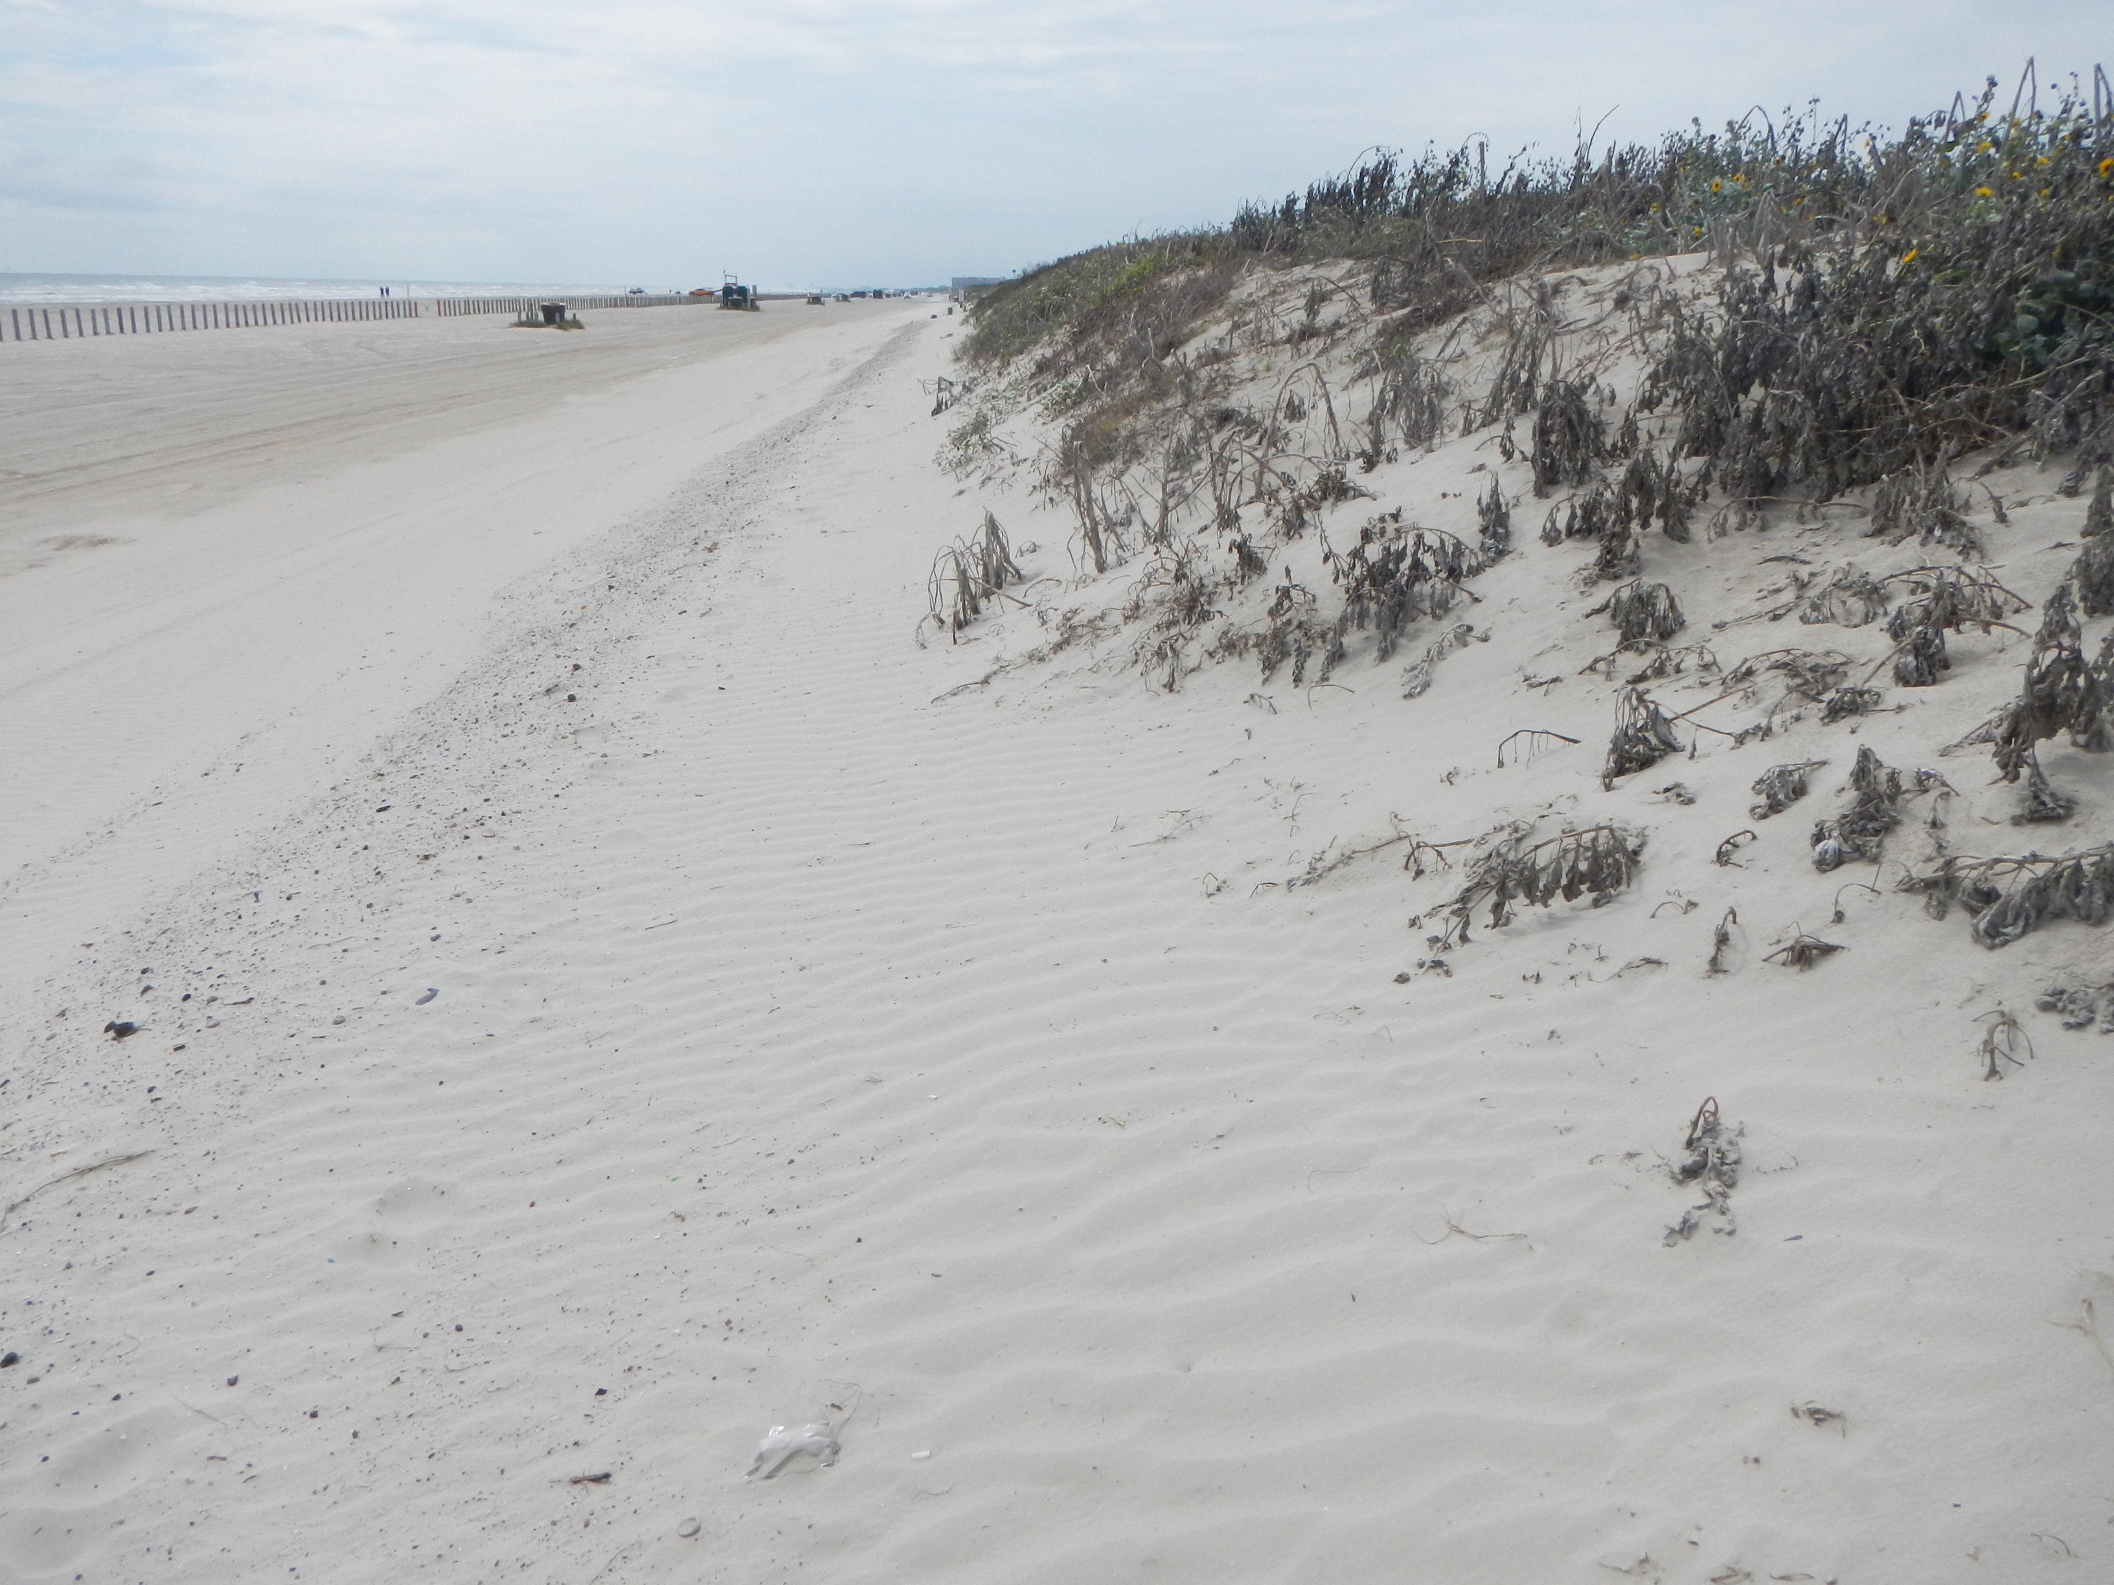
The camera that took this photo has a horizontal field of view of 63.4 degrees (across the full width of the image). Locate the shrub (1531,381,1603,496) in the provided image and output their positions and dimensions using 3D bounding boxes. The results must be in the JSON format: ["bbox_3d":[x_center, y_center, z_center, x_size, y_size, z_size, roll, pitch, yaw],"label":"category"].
[{"bbox_3d":[2.477,-1.720,8.285,0.352,0.547,0.317,6,17,15],"label":"shrub"}]

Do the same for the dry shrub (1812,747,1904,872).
[{"bbox_3d":[1.790,0.033,3.828,0.203,0.241,0.203,9,18,25],"label":"dry shrub"}]

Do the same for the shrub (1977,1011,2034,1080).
[{"bbox_3d":[1.606,0.428,2.895,0.095,0.100,0.076,11,19,30],"label":"shrub"}]

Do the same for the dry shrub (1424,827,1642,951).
[{"bbox_3d":[1.118,0.219,4.018,0.524,0.207,0.314,6,17,16],"label":"dry shrub"}]

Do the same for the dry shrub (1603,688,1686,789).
[{"bbox_3d":[1.582,-0.149,4.615,0.218,0.231,0.186,7,17,19],"label":"dry shrub"}]

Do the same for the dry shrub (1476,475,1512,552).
[{"bbox_3d":[1.915,-1.217,7.480,0.166,0.332,0.149,5,17,14],"label":"dry shrub"}]

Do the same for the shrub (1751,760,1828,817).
[{"bbox_3d":[1.766,-0.008,4.128,0.179,0.107,0.143,8,18,23],"label":"shrub"}]

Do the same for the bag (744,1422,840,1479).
[{"bbox_3d":[-0.364,0.907,2.348,0.132,0.037,0.080,-2,16,-9],"label":"bag"}]

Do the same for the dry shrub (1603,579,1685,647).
[{"bbox_3d":[1.959,-0.598,5.705,0.286,0.186,0.229,7,17,18],"label":"dry shrub"}]

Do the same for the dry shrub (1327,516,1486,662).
[{"bbox_3d":[1.351,-0.784,6.598,0.618,0.500,0.464,4,17,11],"label":"dry shrub"}]

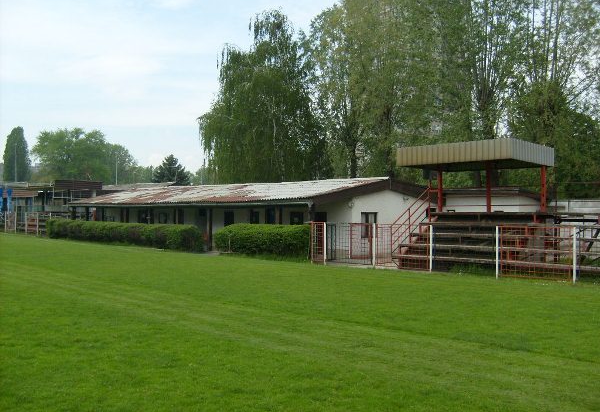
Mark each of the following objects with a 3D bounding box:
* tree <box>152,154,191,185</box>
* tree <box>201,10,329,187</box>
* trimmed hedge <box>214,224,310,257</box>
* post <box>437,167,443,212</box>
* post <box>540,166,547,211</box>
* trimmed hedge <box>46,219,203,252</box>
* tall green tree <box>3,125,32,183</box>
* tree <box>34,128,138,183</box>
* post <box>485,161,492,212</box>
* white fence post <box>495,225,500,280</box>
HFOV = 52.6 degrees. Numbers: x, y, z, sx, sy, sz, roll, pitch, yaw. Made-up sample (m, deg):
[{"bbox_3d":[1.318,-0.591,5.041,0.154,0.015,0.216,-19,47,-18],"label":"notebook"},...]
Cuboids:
[{"bbox_3d":[-15.885,-2.108,75.000,5.167,8.516,5.167,0,0,0],"label":"tree"},{"bbox_3d":[-2.692,-6.261,46.000,10.008,16.821,9.508,0,0,0],"label":"tree"},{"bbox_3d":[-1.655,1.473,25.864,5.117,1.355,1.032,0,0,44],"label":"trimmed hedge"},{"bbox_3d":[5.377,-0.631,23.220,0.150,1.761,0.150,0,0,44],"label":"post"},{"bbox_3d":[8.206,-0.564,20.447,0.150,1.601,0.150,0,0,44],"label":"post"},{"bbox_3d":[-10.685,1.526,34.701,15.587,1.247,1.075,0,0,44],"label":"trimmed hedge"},{"bbox_3d":[-52.336,-6.217,112.000,5.169,16.734,5.169,0,0,0],"label":"tall green tree"},{"bbox_3d":[-32.375,-4.801,92.000,16.377,13.902,14.739,0,0,0],"label":"tree"},{"bbox_3d":[6.787,-0.648,21.844,0.150,1.836,0.150,0,0,44],"label":"post"},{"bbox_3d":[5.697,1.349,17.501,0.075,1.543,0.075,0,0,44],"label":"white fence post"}]

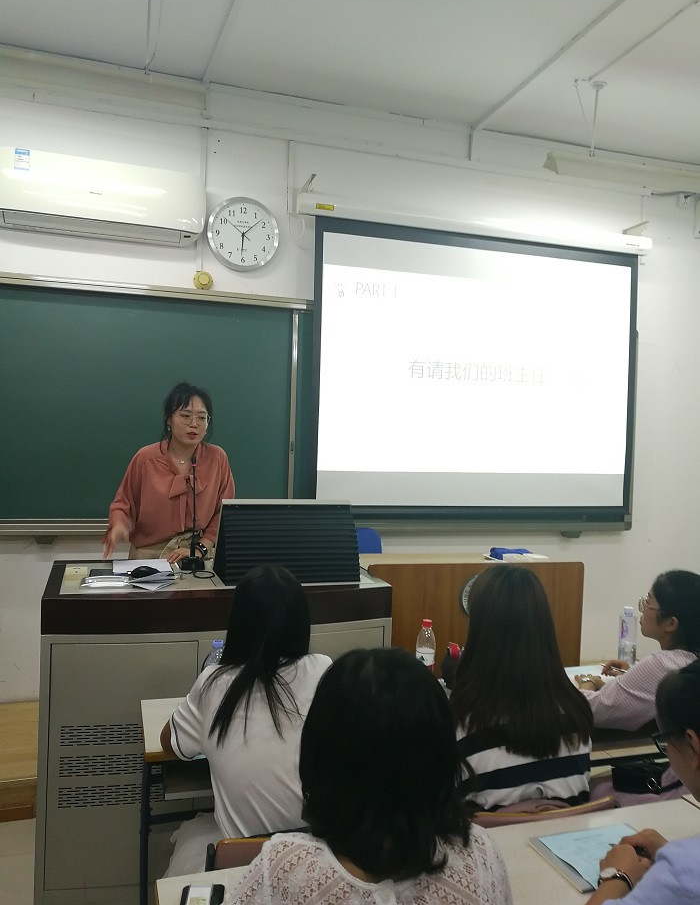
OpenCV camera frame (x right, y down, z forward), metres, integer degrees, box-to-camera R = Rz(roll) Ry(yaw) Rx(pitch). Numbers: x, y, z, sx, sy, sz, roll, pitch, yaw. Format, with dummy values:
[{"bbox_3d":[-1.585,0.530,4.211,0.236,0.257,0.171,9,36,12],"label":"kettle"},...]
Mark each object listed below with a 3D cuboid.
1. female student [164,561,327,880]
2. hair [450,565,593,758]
[{"bbox_3d":[-0.226,0.865,1.650,0.430,1.210,0.580,1,1,-17],"label":"female student"},{"bbox_3d":[0.415,0.489,1.760,0.310,0.410,0.270,1,1,-17],"label":"hair"}]

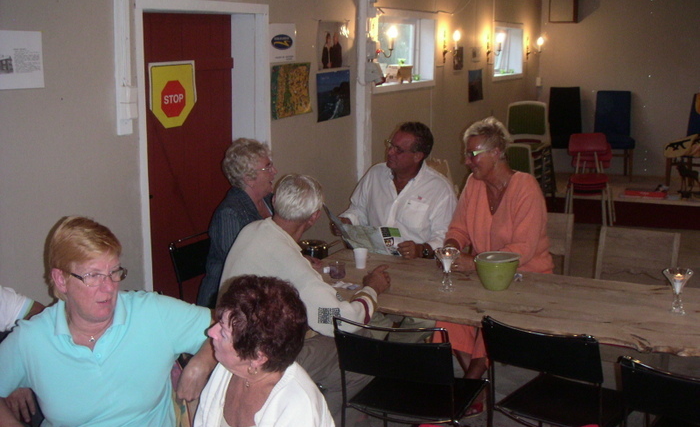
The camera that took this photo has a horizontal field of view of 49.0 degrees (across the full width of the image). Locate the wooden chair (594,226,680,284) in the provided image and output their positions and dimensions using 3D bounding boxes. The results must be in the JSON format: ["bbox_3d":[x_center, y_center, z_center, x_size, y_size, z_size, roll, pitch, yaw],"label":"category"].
[{"bbox_3d":[1.328,0.552,3.658,0.420,0.880,0.470,5,13,25],"label":"wooden chair"}]

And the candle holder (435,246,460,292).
[{"bbox_3d":[0.399,0.231,3.141,0.100,0.166,0.100,0,12,0],"label":"candle holder"}]

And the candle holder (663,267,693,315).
[{"bbox_3d":[1.254,0.298,2.922,0.112,0.165,0.112,0,12,0],"label":"candle holder"}]

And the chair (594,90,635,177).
[{"bbox_3d":[3.124,-0.932,9.130,0.460,1.030,0.550,3,13,18],"label":"chair"}]

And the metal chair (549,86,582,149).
[{"bbox_3d":[2.501,-0.960,9.220,0.440,1.030,0.520,6,13,27],"label":"metal chair"}]

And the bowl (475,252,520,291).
[{"bbox_3d":[0.608,0.242,3.174,0.185,0.132,0.185,0,12,0],"label":"bowl"}]

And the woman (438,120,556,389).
[{"bbox_3d":[0.638,0.277,3.568,0.550,1.390,0.750,9,15,35],"label":"woman"}]

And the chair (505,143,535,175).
[{"bbox_3d":[1.427,-0.189,7.131,0.470,0.840,0.520,6,13,27],"label":"chair"}]

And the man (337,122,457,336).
[{"bbox_3d":[0.262,0.280,3.771,0.600,1.380,0.760,3,12,14],"label":"man"}]

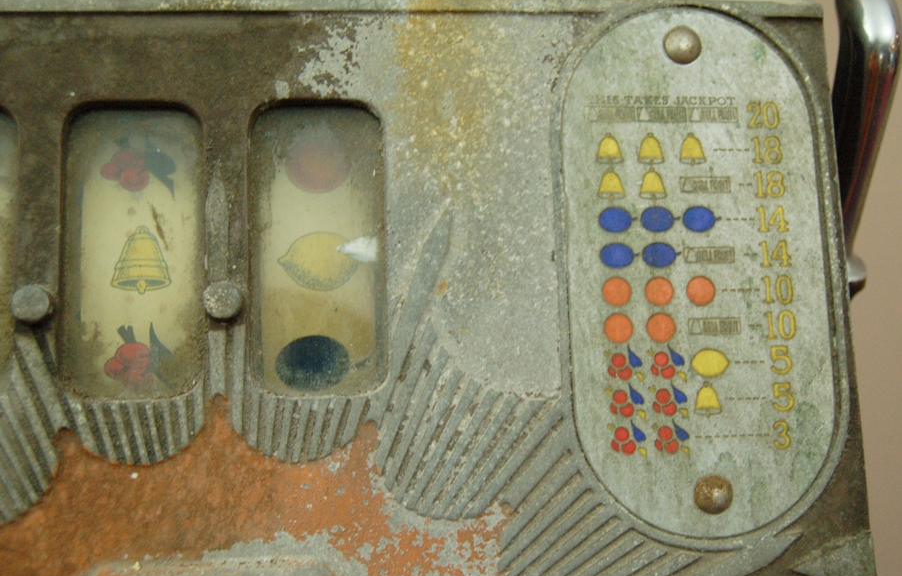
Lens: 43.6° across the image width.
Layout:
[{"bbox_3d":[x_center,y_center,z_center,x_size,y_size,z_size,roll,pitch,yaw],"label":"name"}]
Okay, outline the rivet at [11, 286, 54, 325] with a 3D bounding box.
[{"bbox_3d":[-0.108,0.004,0.289,0.010,0.010,0.004,0,-11,-5],"label":"rivet"}]

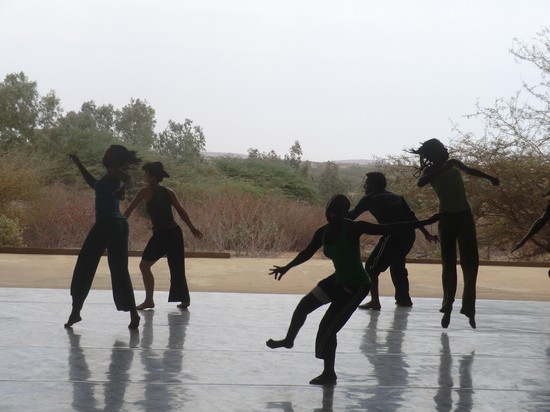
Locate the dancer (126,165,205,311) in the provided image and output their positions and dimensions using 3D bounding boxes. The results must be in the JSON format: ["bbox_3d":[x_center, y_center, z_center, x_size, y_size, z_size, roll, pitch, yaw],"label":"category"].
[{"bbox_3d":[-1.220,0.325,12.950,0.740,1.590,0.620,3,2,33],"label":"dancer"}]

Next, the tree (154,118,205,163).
[{"bbox_3d":[-3.960,-1.600,50.000,2.500,4.100,2.500,1,2,0],"label":"tree"}]

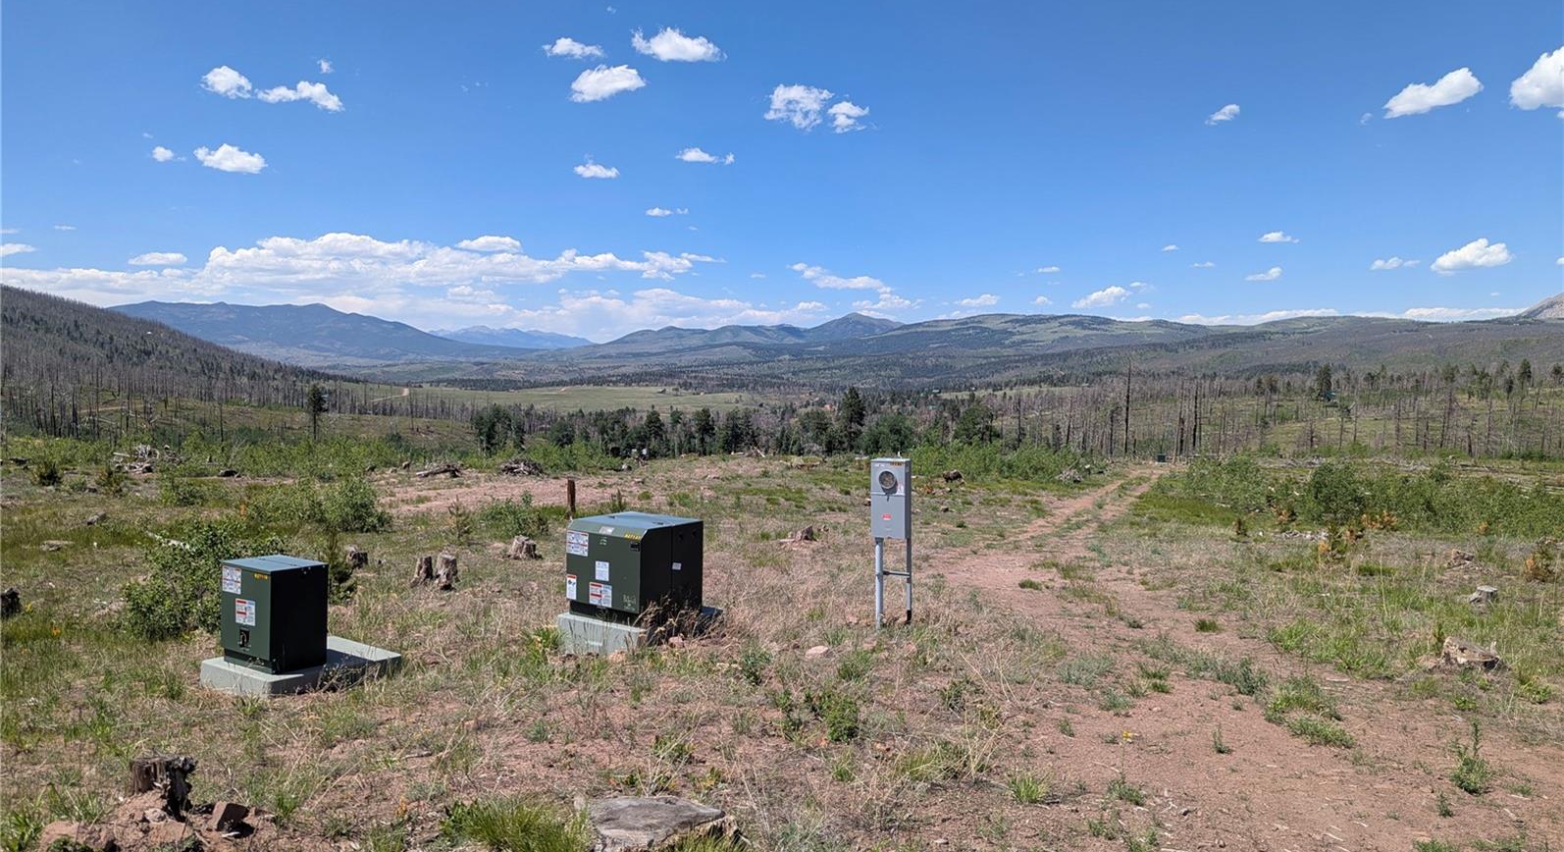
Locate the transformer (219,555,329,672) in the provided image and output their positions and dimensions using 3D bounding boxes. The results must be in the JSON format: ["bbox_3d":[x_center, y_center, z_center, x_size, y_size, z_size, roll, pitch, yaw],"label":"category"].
[{"bbox_3d":[-3.987,1.467,8.528,0.671,0.794,0.474,2,3,34],"label":"transformer"}]

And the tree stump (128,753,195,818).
[{"bbox_3d":[-2.870,1.663,5.030,0.290,0.230,0.260,-1,3,-30],"label":"tree stump"}]

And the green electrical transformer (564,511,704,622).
[{"bbox_3d":[-1.309,1.253,9.653,0.878,0.827,0.807,3,3,36],"label":"green electrical transformer"}]

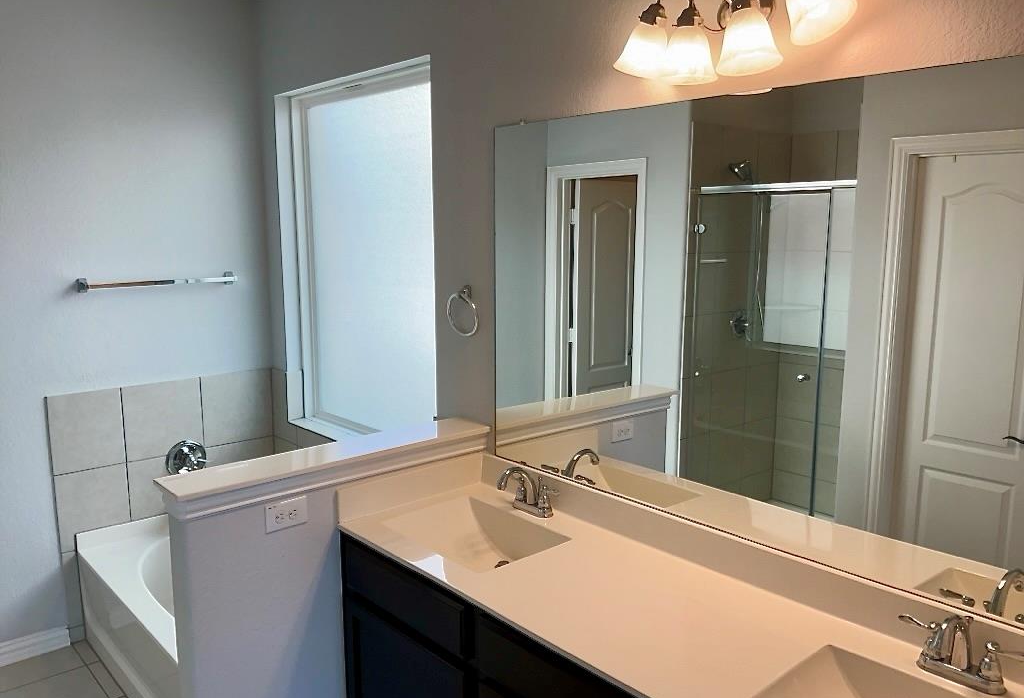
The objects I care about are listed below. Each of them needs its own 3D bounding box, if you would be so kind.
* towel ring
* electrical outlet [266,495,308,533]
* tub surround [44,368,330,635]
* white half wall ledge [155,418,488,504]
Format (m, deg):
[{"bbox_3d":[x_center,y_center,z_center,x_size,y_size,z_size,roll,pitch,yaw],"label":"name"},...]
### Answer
[{"bbox_3d":[-0.167,-0.129,2.694,0.060,0.168,0.165,-8,12,-41],"label":"towel ring"},{"bbox_3d":[-0.632,0.469,2.252,0.128,0.079,0.012,-8,12,-41],"label":"electrical outlet"},{"bbox_3d":[-1.040,0.776,3.127,0.985,1.094,1.524,-8,12,-41],"label":"tub surround"},{"bbox_3d":[-0.514,0.317,2.414,1.032,0.019,0.178,-8,12,-41],"label":"white half wall ledge"}]

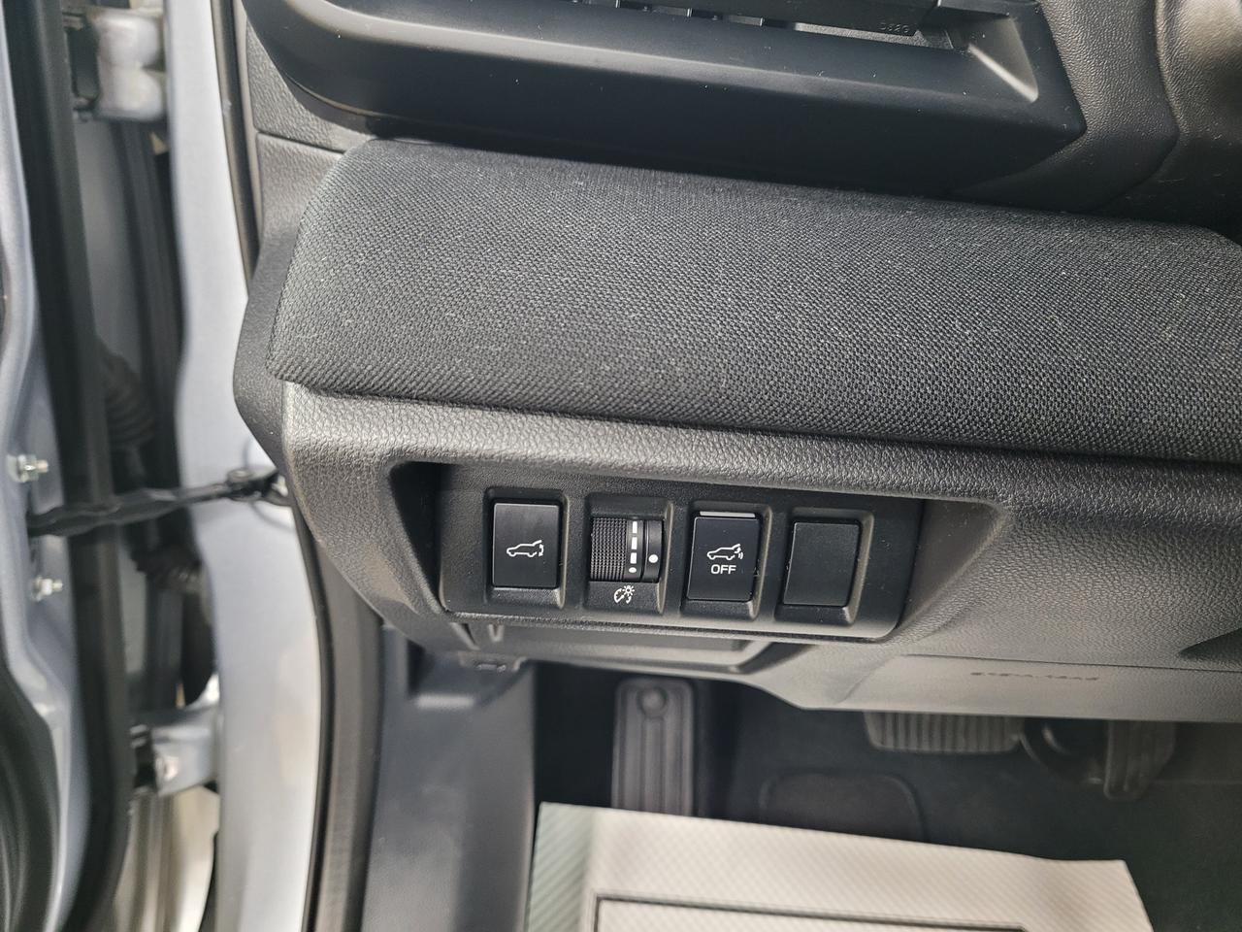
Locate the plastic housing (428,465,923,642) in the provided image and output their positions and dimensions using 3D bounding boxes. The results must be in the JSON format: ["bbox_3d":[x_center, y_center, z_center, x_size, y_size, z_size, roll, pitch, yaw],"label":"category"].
[{"bbox_3d":[0.019,0.028,0.328,0.163,0.053,0.028,3,22,0],"label":"plastic housing"}]

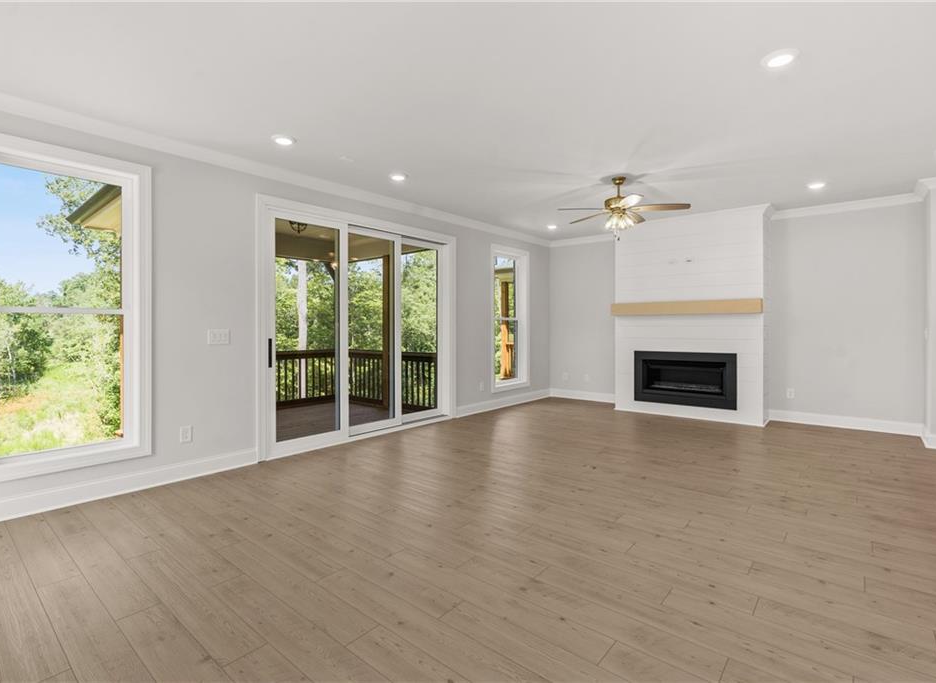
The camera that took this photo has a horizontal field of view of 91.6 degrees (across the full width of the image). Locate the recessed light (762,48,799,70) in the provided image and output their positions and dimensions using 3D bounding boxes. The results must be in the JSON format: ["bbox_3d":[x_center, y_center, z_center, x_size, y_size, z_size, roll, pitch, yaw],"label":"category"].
[{"bbox_3d":[1.747,-1.563,2.544,0.182,0.025,0.182,1,2,41],"label":"recessed light"}]

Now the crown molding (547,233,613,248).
[{"bbox_3d":[1.947,-1.692,7.692,1.290,0.095,0.090,1,2,41],"label":"crown molding"}]

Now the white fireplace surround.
[{"bbox_3d":[3.139,-0.329,6.490,1.920,2.740,0.540,1,2,41],"label":"white fireplace surround"}]

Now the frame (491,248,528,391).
[{"bbox_3d":[0.669,-0.356,7.247,0.090,2.230,1.020,1,2,41],"label":"frame"}]

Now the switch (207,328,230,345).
[{"bbox_3d":[-2.145,-0.039,3.921,0.012,0.128,0.172,1,2,41],"label":"switch"}]

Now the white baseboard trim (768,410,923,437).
[{"bbox_3d":[4.609,0.998,5.640,1.430,0.145,0.018,1,2,41],"label":"white baseboard trim"}]

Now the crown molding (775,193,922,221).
[{"bbox_3d":[4.583,-1.625,5.611,1.440,0.095,0.090,1,2,41],"label":"crown molding"}]

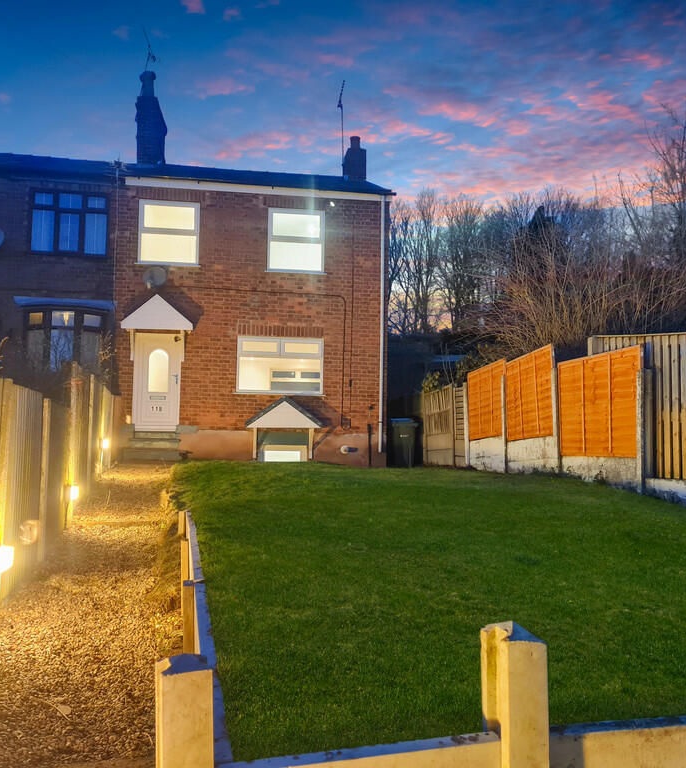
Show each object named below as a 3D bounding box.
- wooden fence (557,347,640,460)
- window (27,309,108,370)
[{"bbox_3d":[3.062,0.263,9.272,0.050,1.220,1.830,3,-5,-12],"label":"wooden fence"},{"bbox_3d":[-5.601,-0.856,15.524,1.527,1.355,0.300,2,-6,-9],"label":"window"}]

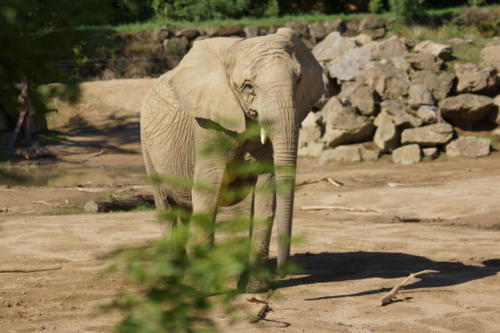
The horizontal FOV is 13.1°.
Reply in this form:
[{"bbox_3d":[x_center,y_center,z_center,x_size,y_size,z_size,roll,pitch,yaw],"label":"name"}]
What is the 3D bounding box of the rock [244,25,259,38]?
[{"bbox_3d":[0.027,-2.437,39.500,0.270,0.250,0.270,0,7,0],"label":"rock"}]

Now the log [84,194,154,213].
[{"bbox_3d":[-1.764,0.523,30.400,1.250,0.200,0.200,-5,7,-38],"label":"log"}]

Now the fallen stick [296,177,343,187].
[{"bbox_3d":[1.067,0.240,33.700,0.780,0.110,0.400,0,6,0],"label":"fallen stick"}]

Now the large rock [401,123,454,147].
[{"bbox_3d":[2.850,-0.514,35.000,0.850,0.370,0.520,0,6,0],"label":"large rock"}]

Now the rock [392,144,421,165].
[{"bbox_3d":[2.470,-0.189,34.400,0.430,0.310,0.360,0,6,0],"label":"rock"}]

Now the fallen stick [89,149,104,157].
[{"bbox_3d":[-2.925,-0.244,41.000,0.380,0.150,0.250,0,4,0],"label":"fallen stick"}]

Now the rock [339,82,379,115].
[{"bbox_3d":[1.792,-1.123,36.000,0.660,0.570,0.540,0,6,0],"label":"rock"}]

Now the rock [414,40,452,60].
[{"bbox_3d":[3.662,-2.315,43.500,0.758,0.387,0.600,0,5,0],"label":"rock"}]

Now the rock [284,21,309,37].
[{"bbox_3d":[0.939,-2.839,45.000,0.500,0.360,0.420,0,4,0],"label":"rock"}]

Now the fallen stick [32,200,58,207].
[{"bbox_3d":[-2.715,0.489,28.800,0.420,0.050,0.100,4,7,38],"label":"fallen stick"}]

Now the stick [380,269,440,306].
[{"bbox_3d":[1.671,1.255,22.700,0.180,0.270,1.000,5,7,38],"label":"stick"}]

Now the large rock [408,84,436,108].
[{"bbox_3d":[3.014,-1.230,38.300,0.460,0.410,0.450,0,6,0],"label":"large rock"}]

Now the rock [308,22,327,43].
[{"bbox_3d":[1.400,-2.779,45.200,0.380,0.410,0.400,0,6,0],"label":"rock"}]

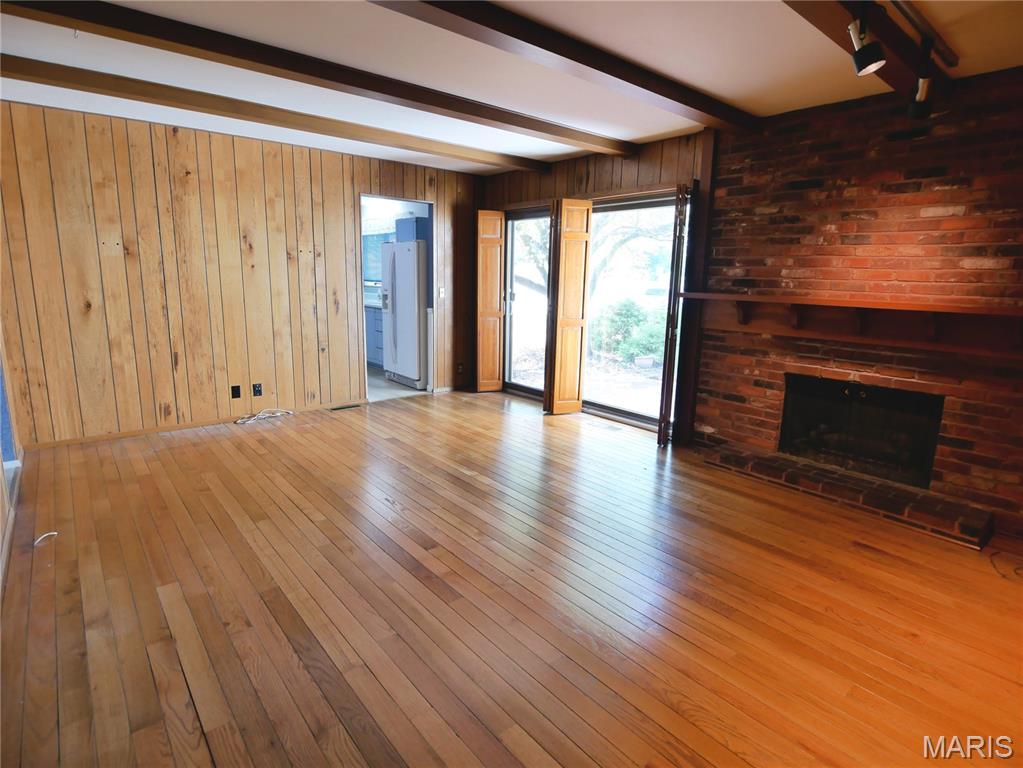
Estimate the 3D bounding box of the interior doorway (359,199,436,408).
[{"bbox_3d":[-1.193,-0.881,5.677,0.820,2.070,0.130,-8,14,-40],"label":"interior doorway"}]

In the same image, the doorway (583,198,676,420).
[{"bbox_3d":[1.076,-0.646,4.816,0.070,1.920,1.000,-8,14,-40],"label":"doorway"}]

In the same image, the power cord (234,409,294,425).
[{"bbox_3d":[-2.256,0.288,4.877,0.530,0.050,0.160,-8,14,-40],"label":"power cord"}]

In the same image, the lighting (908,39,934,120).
[{"bbox_3d":[1.865,-1.387,2.420,0.100,0.310,0.095,-3,12,-22],"label":"lighting"}]

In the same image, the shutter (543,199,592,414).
[{"bbox_3d":[0.545,-0.722,5.142,0.320,2.010,0.130,-5,13,-29],"label":"shutter"}]

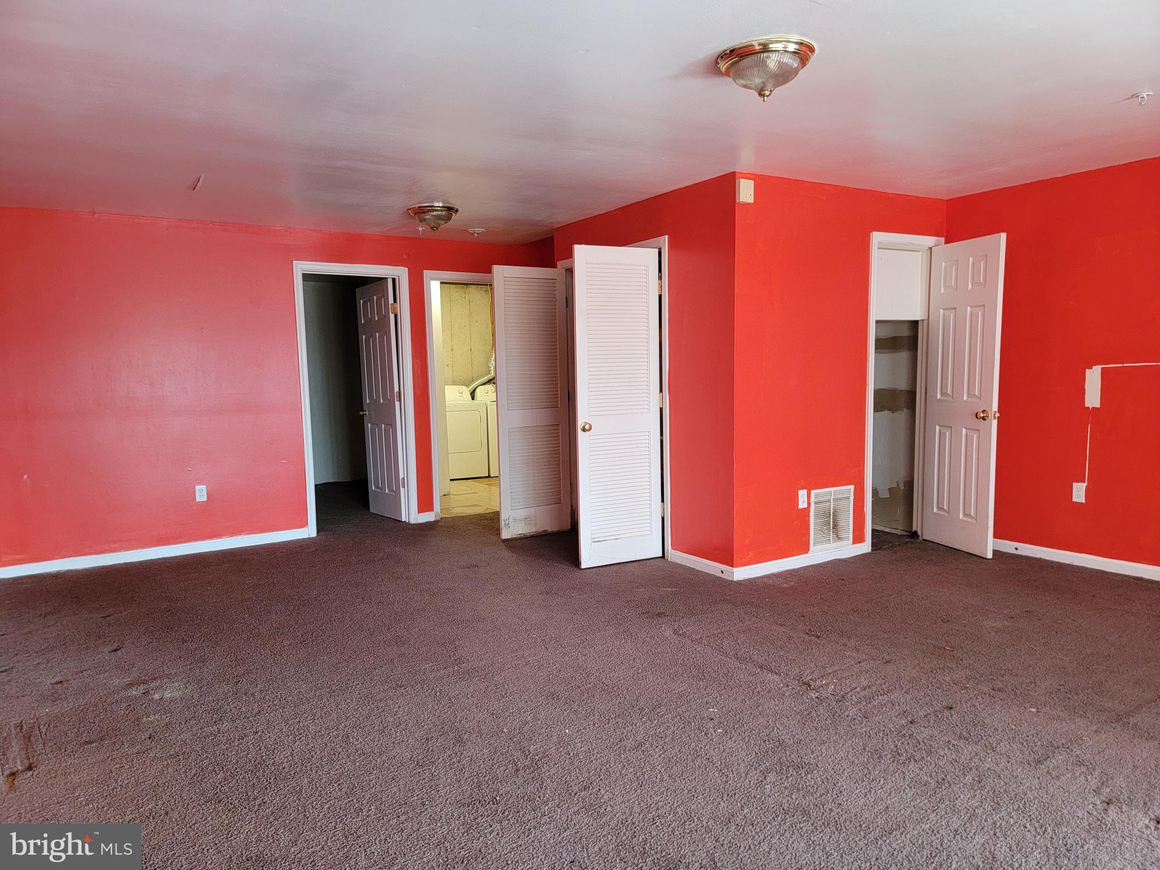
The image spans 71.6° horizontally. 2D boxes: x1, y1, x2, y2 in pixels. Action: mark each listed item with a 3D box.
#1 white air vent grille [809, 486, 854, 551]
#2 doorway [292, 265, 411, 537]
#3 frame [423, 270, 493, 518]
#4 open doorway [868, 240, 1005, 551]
[{"bbox_3d":[1.622,0.536,5.176,0.414,0.404,0.025,-5,6,-33],"label":"white air vent grille"},{"bbox_3d":[-1.785,-0.282,6.446,0.904,2.107,0.140,-5,6,-33],"label":"doorway"},{"bbox_3d":[-0.922,-0.345,7.007,0.887,2.093,0.140,-5,6,-33],"label":"frame"},{"bbox_3d":[2.351,-0.272,5.321,0.777,2.107,0.650,-5,6,-33],"label":"open doorway"}]

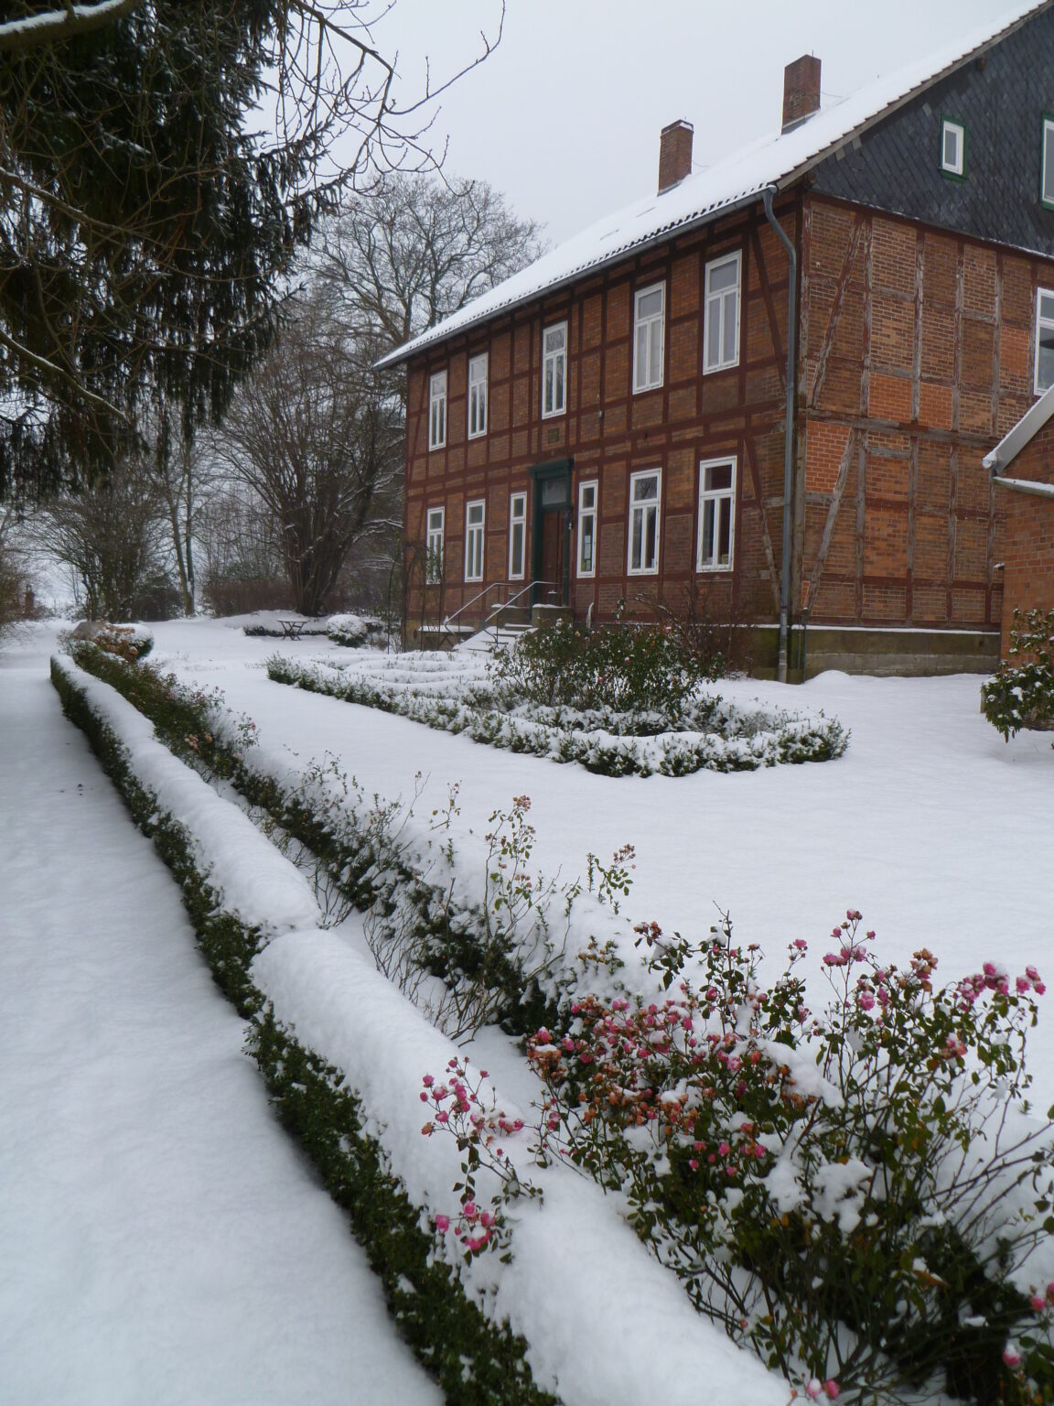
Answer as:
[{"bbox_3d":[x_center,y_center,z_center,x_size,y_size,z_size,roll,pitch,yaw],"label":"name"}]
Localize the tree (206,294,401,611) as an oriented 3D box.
[{"bbox_3d":[-7.707,-8.673,40.000,7.000,11.200,6.800,0,4,-11],"label":"tree"}]

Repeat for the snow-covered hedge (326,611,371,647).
[{"bbox_3d":[-5.038,-2.071,32.000,1.250,1.000,1.250,0,4,-9],"label":"snow-covered hedge"}]

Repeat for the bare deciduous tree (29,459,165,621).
[{"bbox_3d":[-17.015,-6.476,45.000,5.300,6.400,5.200,-1,4,-21],"label":"bare deciduous tree"}]

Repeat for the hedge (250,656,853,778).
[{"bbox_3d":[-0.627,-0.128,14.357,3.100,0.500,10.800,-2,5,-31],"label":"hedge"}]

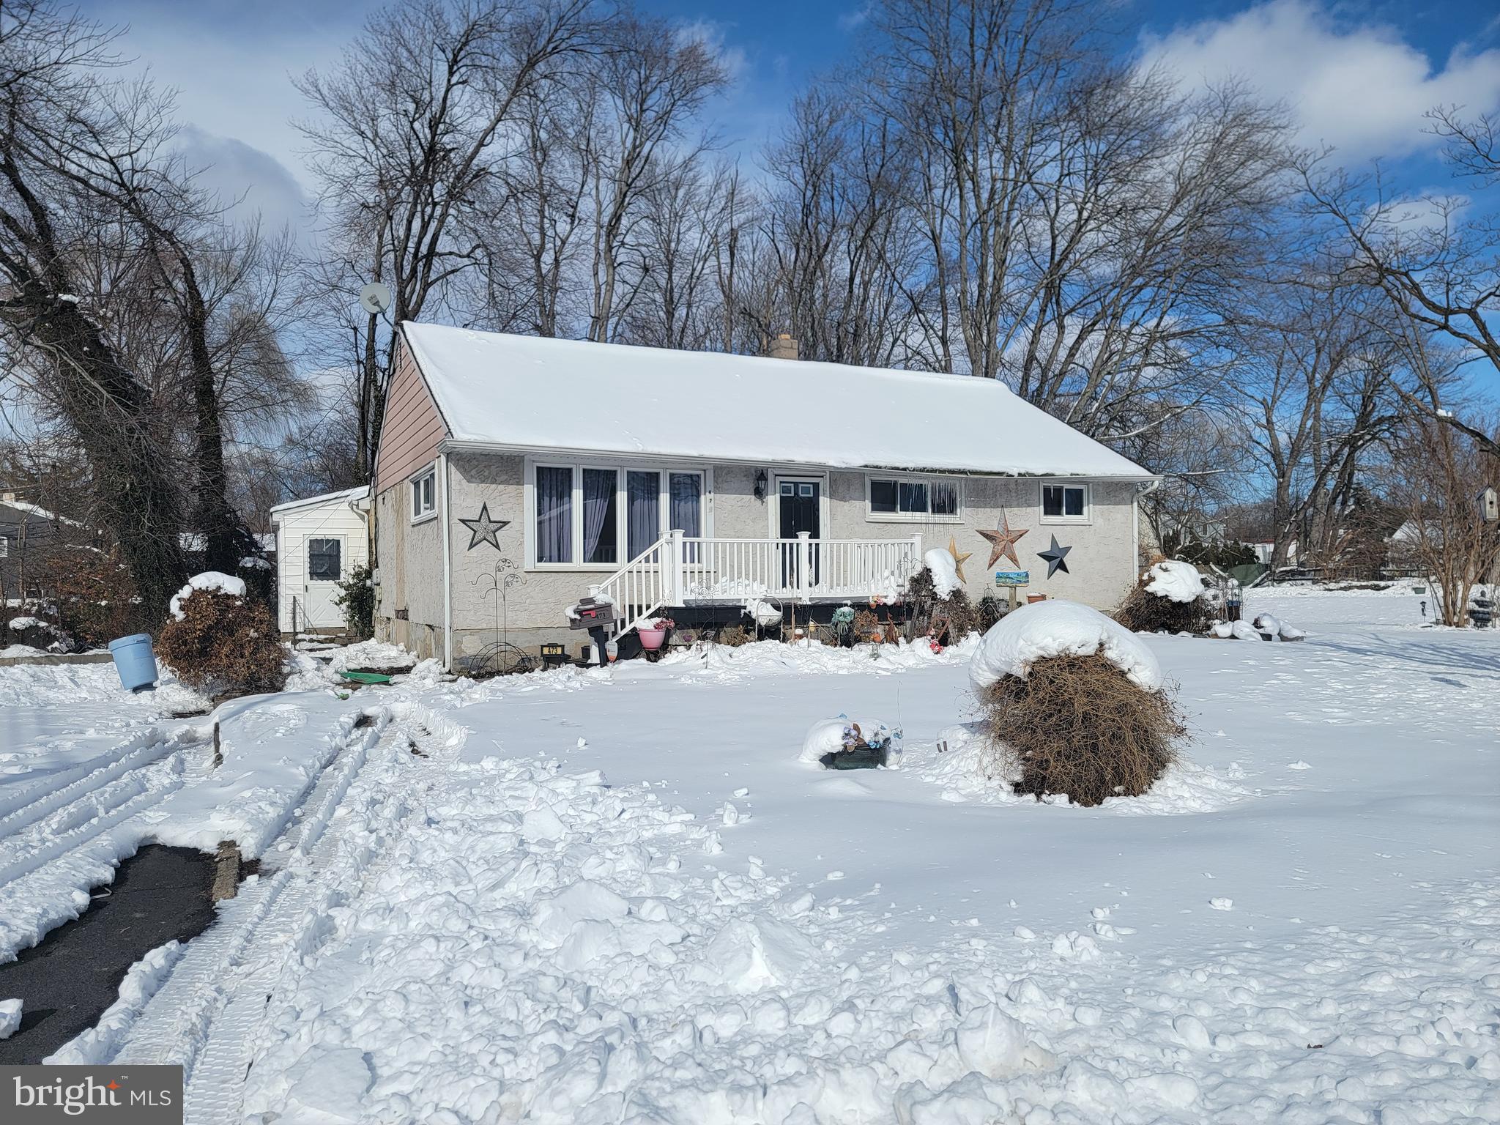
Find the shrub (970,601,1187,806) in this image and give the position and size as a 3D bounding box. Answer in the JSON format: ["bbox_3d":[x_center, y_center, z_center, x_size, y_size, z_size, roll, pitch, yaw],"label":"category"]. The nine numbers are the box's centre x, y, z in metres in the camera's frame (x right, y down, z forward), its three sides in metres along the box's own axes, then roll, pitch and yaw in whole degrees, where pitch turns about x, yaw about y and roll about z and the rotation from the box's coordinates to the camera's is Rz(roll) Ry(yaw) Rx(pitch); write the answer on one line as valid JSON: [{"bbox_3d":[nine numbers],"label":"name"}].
[{"bbox_3d":[2.210,0.890,7.000,1.450,1.280,1.380,-1,-1,0],"label":"shrub"}]

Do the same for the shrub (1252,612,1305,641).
[{"bbox_3d":[9.910,1.200,19.500,1.000,0.550,0.850,-1,-1,0],"label":"shrub"}]

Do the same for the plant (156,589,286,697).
[{"bbox_3d":[-6.660,1.000,13.100,1.620,1.360,1.500,-1,-1,0],"label":"plant"}]

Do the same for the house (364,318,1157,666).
[{"bbox_3d":[0.133,-1.559,22.732,14.812,6.666,9.875,0,-1,-27],"label":"house"}]

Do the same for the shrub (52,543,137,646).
[{"bbox_3d":[-12.600,0.640,20.000,1.650,2.000,1.600,-1,-1,0],"label":"shrub"}]

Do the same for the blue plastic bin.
[{"bbox_3d":[-7.887,1.297,13.300,0.550,0.700,0.550,-13,2,0],"label":"blue plastic bin"}]

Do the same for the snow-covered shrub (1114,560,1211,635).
[{"bbox_3d":[8.530,0.710,21.500,1.950,1.500,1.800,-1,-1,0],"label":"snow-covered shrub"}]

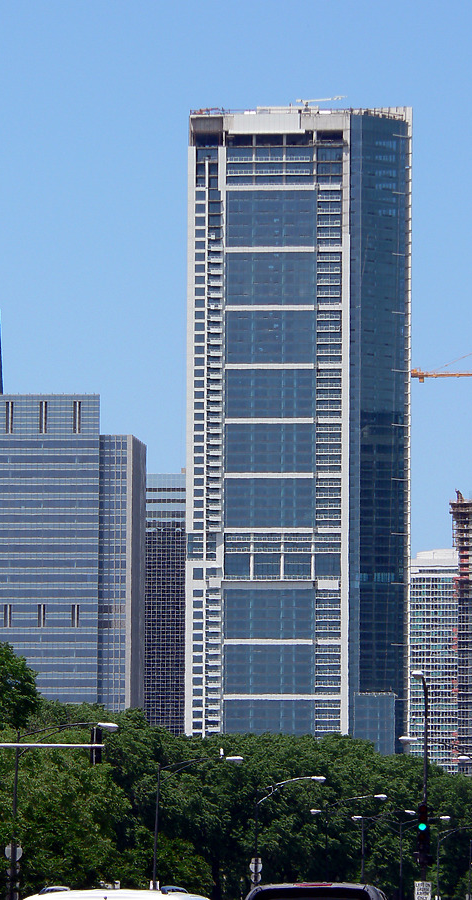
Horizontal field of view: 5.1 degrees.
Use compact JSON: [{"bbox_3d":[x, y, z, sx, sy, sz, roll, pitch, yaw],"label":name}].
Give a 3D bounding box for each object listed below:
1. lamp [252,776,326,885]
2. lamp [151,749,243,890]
[{"bbox_3d":[3.671,26.577,351.559,4.850,9.980,0.400,0,-5,6],"label":"lamp"},{"bbox_3d":[-2.032,21.792,294.286,4.850,9.660,0.400,0,-5,6],"label":"lamp"}]

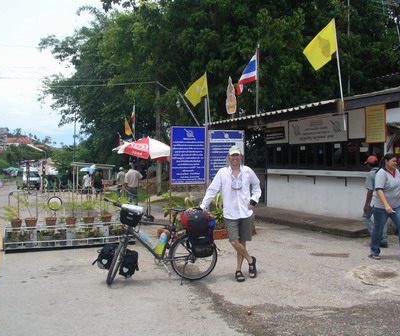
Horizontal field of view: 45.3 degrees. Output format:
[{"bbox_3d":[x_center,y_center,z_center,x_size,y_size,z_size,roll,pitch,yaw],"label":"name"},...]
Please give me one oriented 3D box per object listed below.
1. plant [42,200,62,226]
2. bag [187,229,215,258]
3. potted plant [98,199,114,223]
[{"bbox_3d":[-2.820,0.876,9.150,0.370,0.530,0.360,0,0,0],"label":"plant"},{"bbox_3d":[0.009,0.988,6.300,0.310,0.370,0.180,0,7,-17],"label":"bag"},{"bbox_3d":[-1.868,0.880,9.550,0.310,0.530,0.310,0,0,0],"label":"potted plant"}]

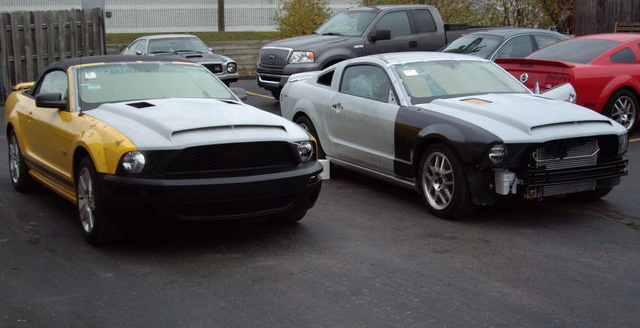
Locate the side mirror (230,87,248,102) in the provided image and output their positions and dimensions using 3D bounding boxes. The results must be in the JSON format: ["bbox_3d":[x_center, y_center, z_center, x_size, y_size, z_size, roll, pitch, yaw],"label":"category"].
[{"bbox_3d":[-0.801,-0.673,8.419,0.240,0.160,0.160,-6,11,-30],"label":"side mirror"}]

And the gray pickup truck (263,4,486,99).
[{"bbox_3d":[1.650,-2.164,17.422,5.840,1.900,2.040,-6,11,-30],"label":"gray pickup truck"}]

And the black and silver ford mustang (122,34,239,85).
[{"bbox_3d":[-3.174,-2.151,19.151,1.780,1.270,4.440,-4,10,-21],"label":"black and silver ford mustang"}]

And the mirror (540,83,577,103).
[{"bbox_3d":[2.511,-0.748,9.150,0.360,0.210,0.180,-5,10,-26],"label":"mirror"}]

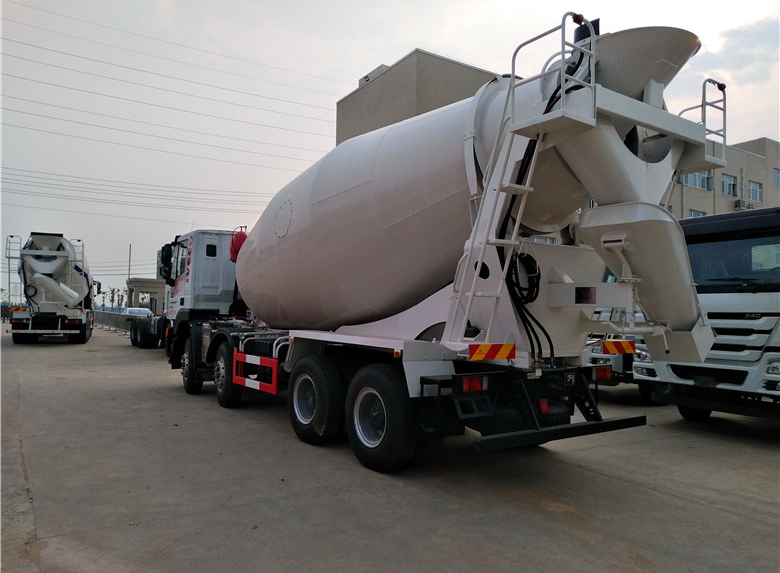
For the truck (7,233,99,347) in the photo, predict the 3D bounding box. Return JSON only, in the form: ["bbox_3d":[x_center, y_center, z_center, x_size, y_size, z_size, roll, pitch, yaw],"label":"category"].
[{"bbox_3d":[-13.926,0.303,24.678,2.550,3.960,9.800,2,-3,-24],"label":"truck"}]

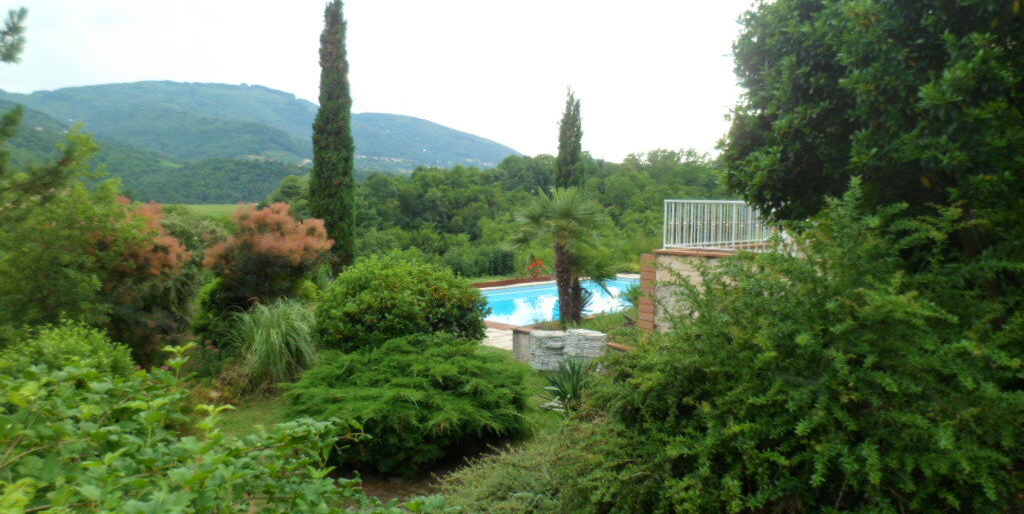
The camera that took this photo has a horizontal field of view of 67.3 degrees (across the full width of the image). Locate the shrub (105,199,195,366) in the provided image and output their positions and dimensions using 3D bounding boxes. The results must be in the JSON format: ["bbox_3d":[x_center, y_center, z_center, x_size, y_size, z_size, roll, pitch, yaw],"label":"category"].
[{"bbox_3d":[-6.053,0.459,12.600,1.700,2.800,1.900,0,3,-26],"label":"shrub"}]

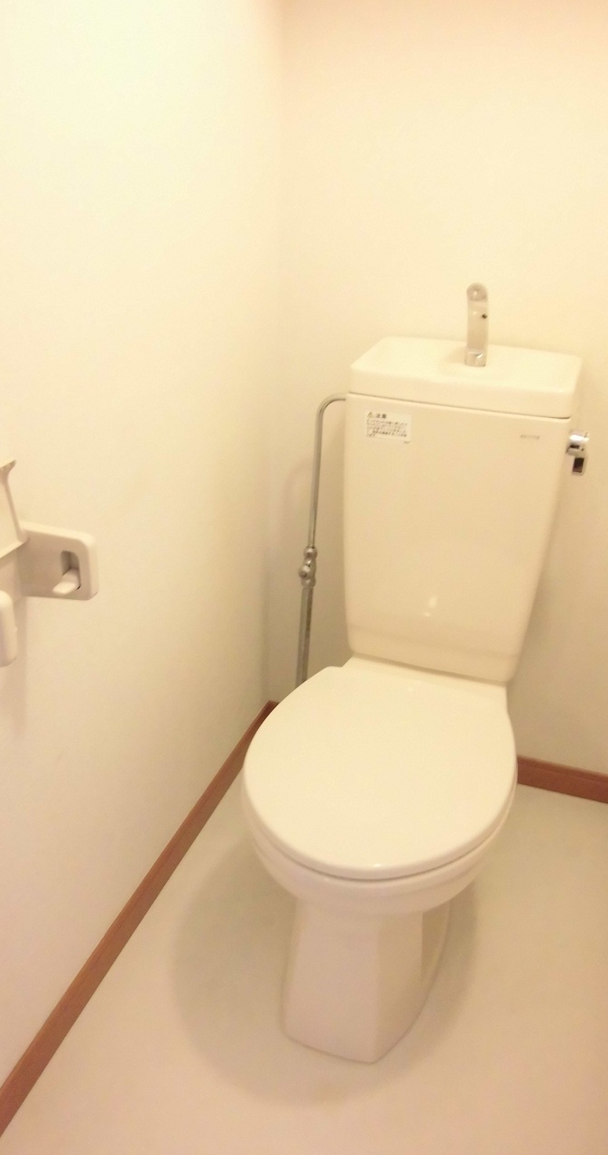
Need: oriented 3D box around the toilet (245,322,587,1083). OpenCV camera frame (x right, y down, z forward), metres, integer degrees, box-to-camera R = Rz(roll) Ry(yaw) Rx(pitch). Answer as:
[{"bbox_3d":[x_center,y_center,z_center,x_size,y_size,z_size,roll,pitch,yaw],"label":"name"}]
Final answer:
[{"bbox_3d":[0.157,0.160,1.342,0.375,0.889,0.758,11,28,18],"label":"toilet"}]

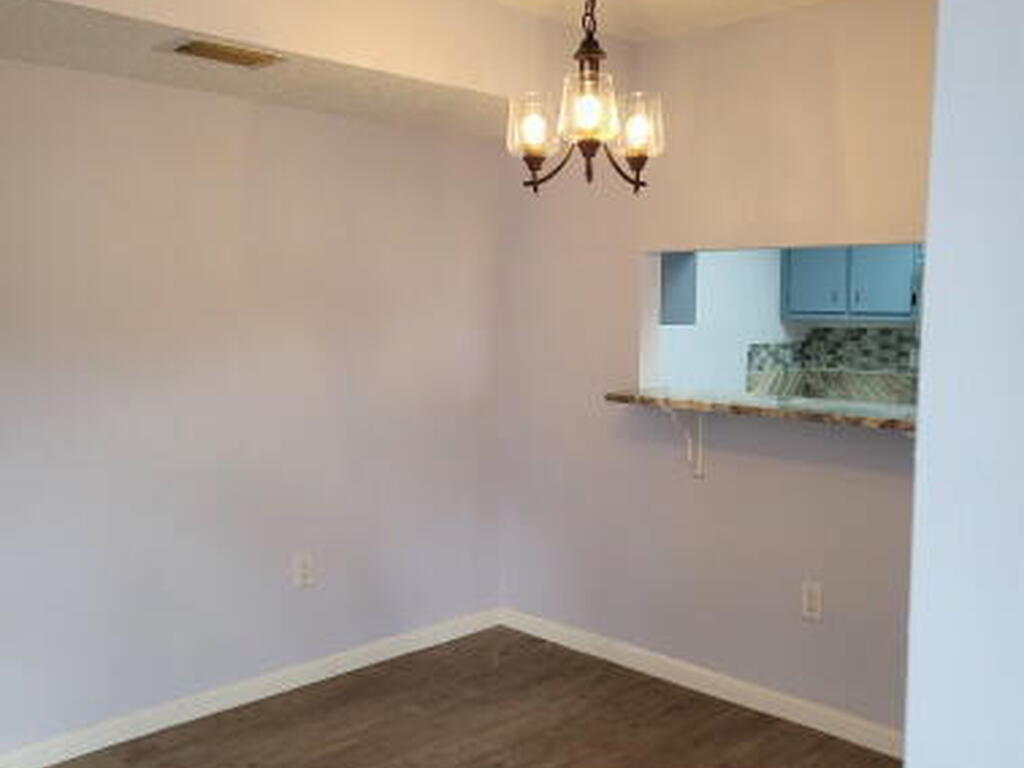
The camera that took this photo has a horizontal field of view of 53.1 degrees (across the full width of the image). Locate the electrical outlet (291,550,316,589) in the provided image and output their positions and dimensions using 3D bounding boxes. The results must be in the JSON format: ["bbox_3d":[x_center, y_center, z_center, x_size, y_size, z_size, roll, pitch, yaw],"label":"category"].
[{"bbox_3d":[-0.756,0.674,3.726,0.012,0.118,0.074,5,7,44],"label":"electrical outlet"}]

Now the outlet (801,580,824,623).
[{"bbox_3d":[0.999,0.724,3.421,0.074,0.118,0.012,5,7,44],"label":"outlet"}]

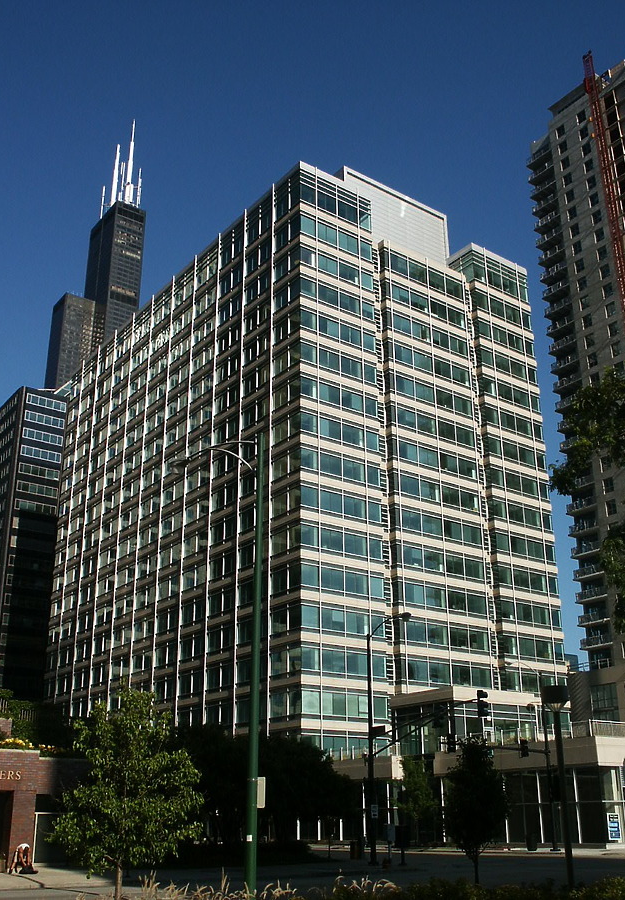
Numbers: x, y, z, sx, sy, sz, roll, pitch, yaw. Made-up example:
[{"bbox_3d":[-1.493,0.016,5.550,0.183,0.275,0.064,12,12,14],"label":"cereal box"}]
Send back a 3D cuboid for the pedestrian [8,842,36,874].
[{"bbox_3d":[-10.306,14.548,32.398,0.850,0.960,0.650,-17,-27,35],"label":"pedestrian"}]

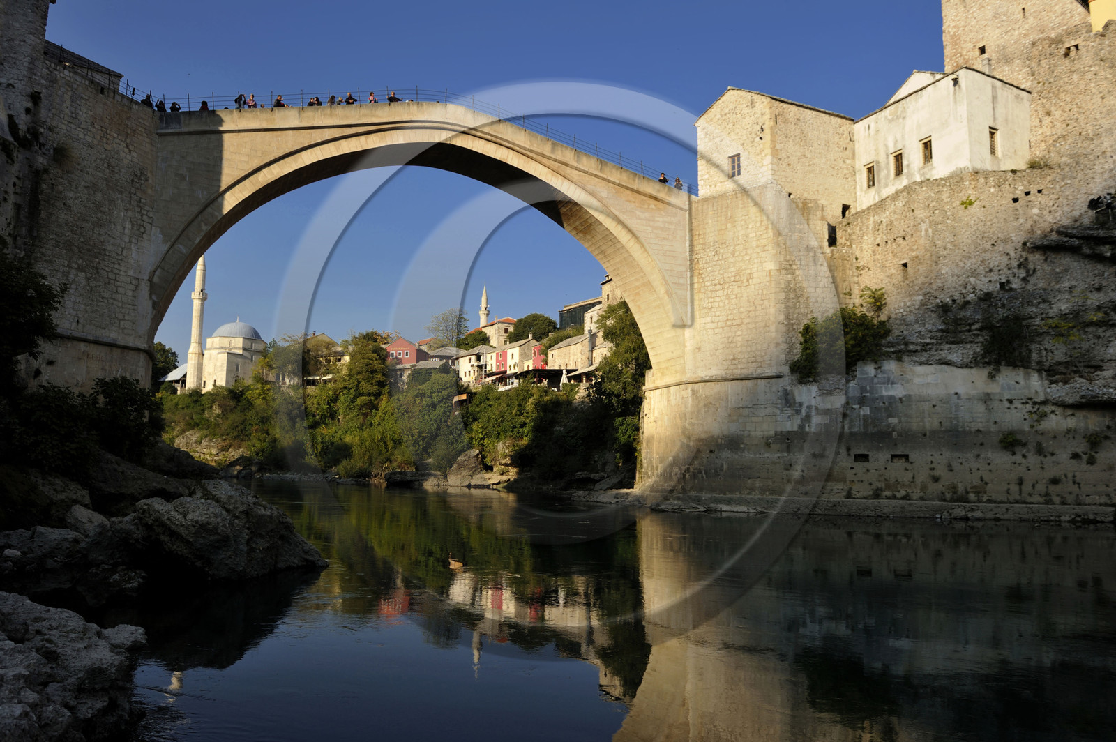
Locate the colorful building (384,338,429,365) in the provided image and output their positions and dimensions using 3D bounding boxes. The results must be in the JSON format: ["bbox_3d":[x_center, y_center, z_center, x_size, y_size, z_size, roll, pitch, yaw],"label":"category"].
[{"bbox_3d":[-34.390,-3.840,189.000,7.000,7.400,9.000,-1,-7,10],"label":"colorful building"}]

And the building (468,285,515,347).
[{"bbox_3d":[-18.500,-14.630,232.000,7.500,18.500,15.000,4,-7,-26],"label":"building"}]

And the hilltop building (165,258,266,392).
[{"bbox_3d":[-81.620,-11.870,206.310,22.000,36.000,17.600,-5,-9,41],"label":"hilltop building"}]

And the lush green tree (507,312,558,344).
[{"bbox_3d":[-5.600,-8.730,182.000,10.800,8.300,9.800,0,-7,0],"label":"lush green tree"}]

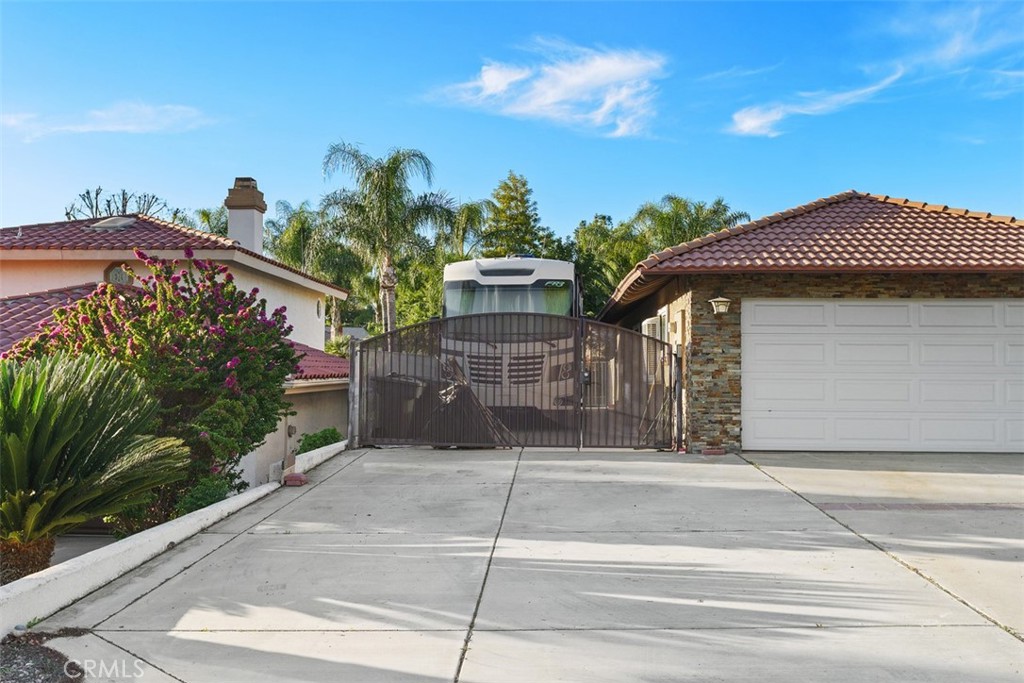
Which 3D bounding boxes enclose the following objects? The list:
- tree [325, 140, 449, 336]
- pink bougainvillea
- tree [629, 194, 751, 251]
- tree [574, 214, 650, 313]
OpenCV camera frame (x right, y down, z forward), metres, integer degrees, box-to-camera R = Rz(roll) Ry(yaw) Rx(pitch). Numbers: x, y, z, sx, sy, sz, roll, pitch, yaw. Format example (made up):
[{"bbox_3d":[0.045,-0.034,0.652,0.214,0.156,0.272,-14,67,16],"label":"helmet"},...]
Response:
[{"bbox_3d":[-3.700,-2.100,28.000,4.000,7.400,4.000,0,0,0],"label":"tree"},{"bbox_3d":[-3.420,0.580,9.000,2.850,2.800,2.500,0,0,0],"label":"pink bougainvillea"},{"bbox_3d":[5.150,-1.250,27.000,3.700,5.700,3.700,0,0,0],"label":"tree"},{"bbox_3d":[2.750,-0.900,26.000,2.600,5.000,2.600,0,0,0],"label":"tree"}]

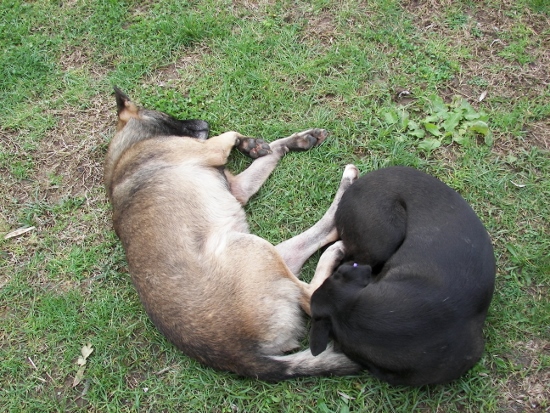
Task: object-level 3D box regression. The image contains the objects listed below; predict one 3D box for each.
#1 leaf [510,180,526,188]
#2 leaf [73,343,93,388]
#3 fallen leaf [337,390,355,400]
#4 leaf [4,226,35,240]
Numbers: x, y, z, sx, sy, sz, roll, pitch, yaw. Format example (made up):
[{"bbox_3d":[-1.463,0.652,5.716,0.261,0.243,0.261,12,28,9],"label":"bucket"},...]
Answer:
[{"bbox_3d":[0.611,-0.055,1.964,0.038,0.008,0.014,20,57,14],"label":"leaf"},{"bbox_3d":[-0.418,0.342,1.680,0.024,0.012,0.103,13,56,9],"label":"leaf"},{"bbox_3d":[0.149,0.399,1.640,0.041,0.008,0.014,21,58,14],"label":"fallen leaf"},{"bbox_3d":[-0.616,0.064,1.881,0.073,0.012,0.014,-18,57,-12],"label":"leaf"}]

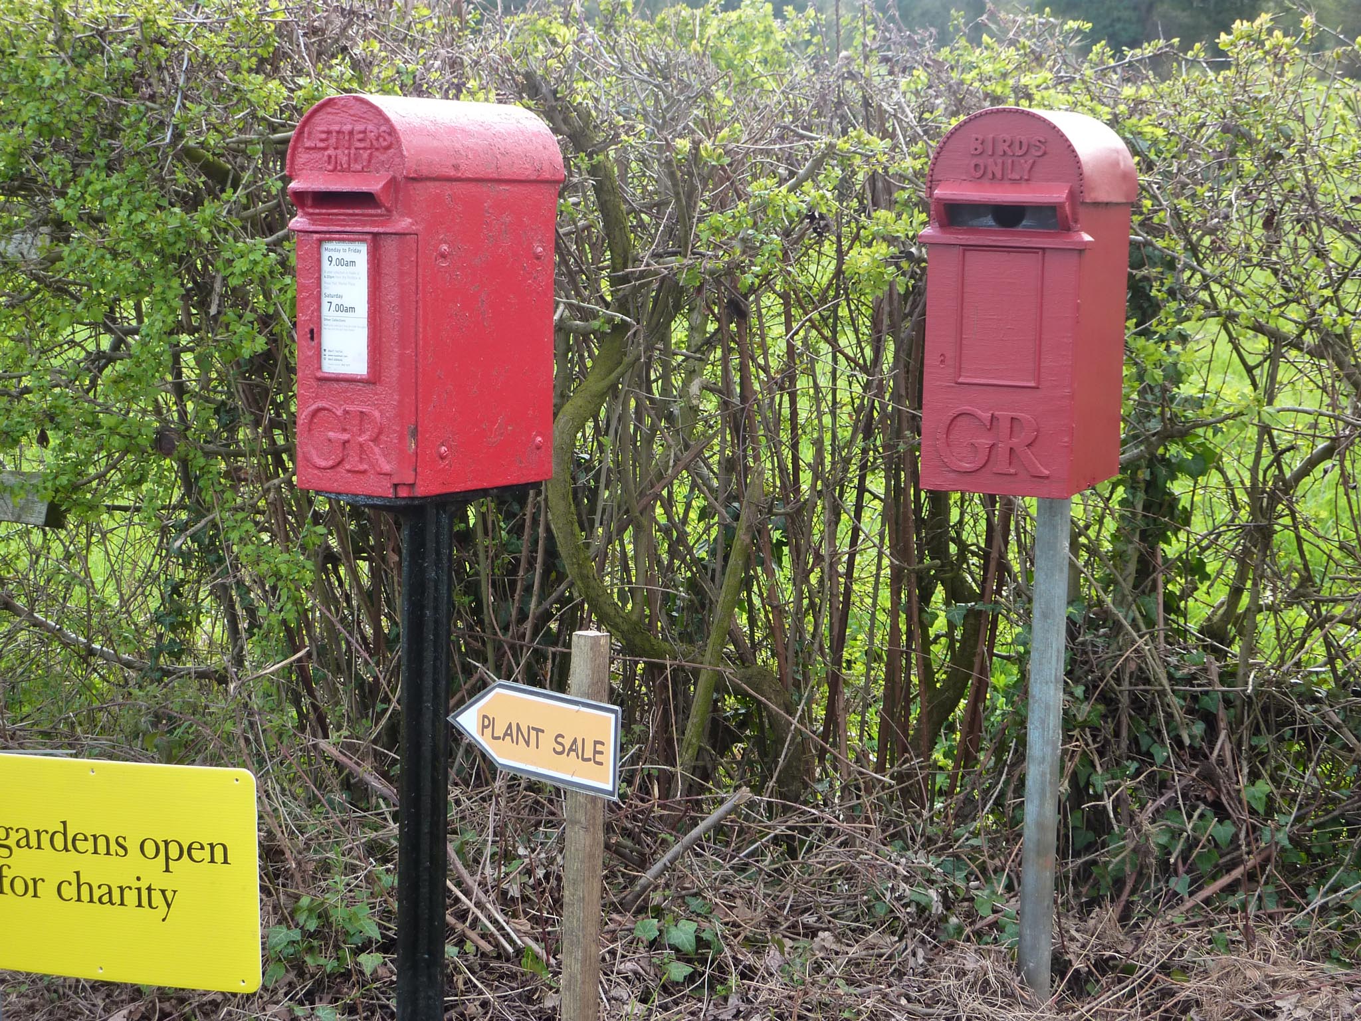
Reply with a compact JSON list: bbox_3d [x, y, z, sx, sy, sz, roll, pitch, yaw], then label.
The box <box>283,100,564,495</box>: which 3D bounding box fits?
[{"bbox_3d":[-0.346,-0.291,3.321,0.203,0.515,0.363,5,8,33],"label":"box"}]

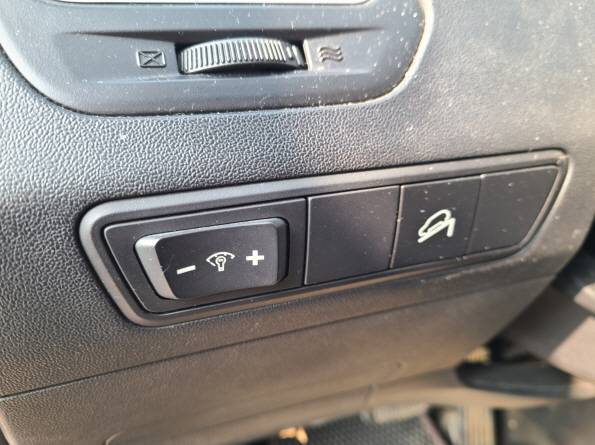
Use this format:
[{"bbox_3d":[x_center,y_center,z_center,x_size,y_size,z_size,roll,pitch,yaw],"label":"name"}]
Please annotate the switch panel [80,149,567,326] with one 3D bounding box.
[{"bbox_3d":[0.018,0.004,0.139,0.151,0.045,0.015,-8,29,-16],"label":"switch panel"}]

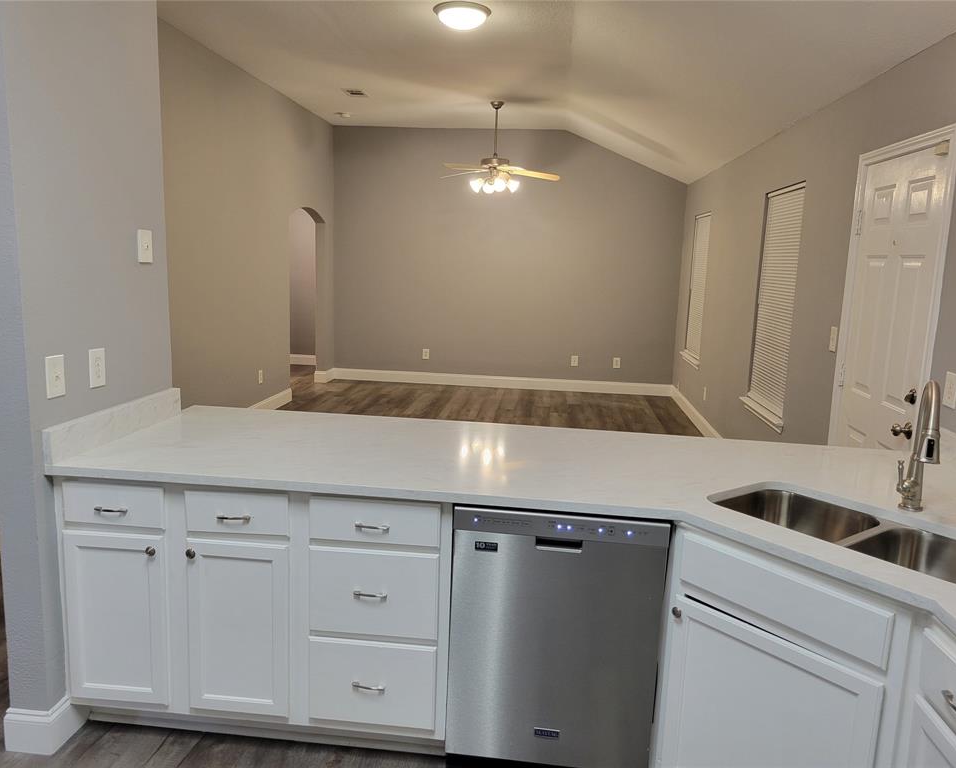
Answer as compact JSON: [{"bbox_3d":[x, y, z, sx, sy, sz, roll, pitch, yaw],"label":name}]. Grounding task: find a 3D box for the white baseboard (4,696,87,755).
[{"bbox_3d":[-1.379,1.063,2.467,0.150,0.135,0.178,3,10,6],"label":"white baseboard"}]

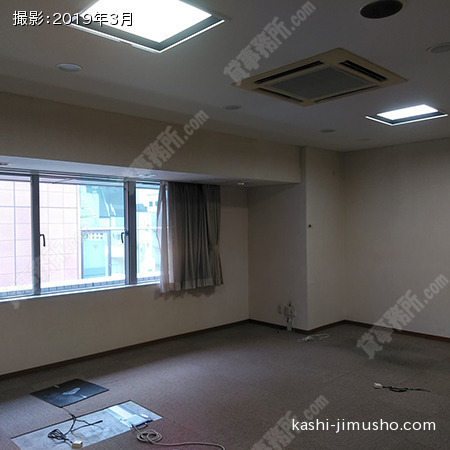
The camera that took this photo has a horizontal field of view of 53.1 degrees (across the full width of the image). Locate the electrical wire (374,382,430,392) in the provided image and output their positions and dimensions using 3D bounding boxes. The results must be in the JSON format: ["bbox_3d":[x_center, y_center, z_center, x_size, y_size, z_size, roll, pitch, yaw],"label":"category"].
[{"bbox_3d":[1.630,1.498,4.145,0.490,0.035,0.120,-1,0,15],"label":"electrical wire"}]

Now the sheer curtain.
[{"bbox_3d":[-0.441,0.146,6.113,1.080,1.420,0.150,-1,0,-44],"label":"sheer curtain"}]

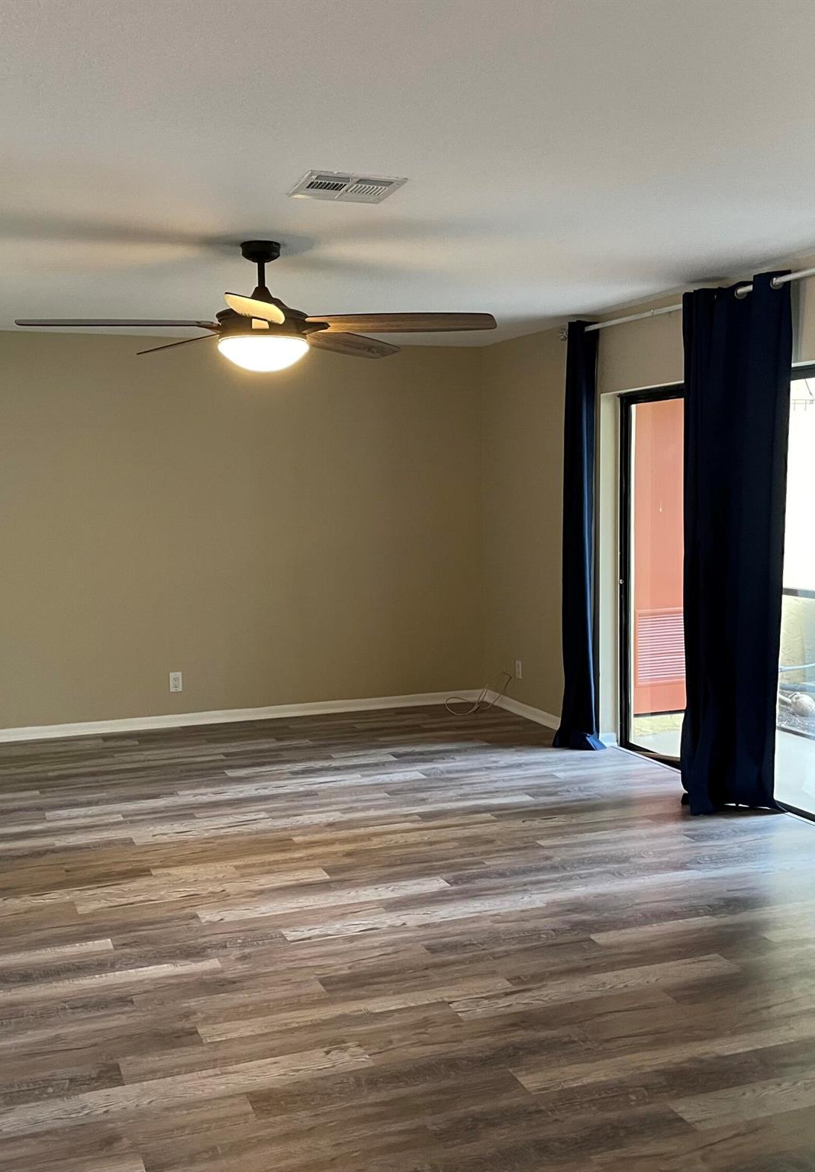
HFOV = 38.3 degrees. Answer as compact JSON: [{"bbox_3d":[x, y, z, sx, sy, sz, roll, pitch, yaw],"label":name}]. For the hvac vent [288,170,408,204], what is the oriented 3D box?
[{"bbox_3d":[-0.188,-1.216,3.608,0.306,0.022,0.325,-3,5,-17],"label":"hvac vent"}]

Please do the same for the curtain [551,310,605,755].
[{"bbox_3d":[0.950,-0.266,6.619,0.200,2.380,0.270,-3,6,-21],"label":"curtain"}]

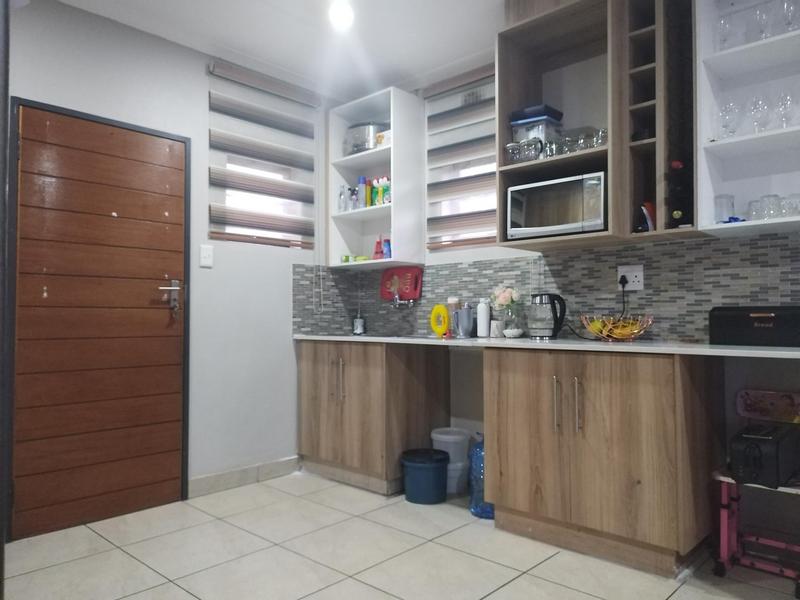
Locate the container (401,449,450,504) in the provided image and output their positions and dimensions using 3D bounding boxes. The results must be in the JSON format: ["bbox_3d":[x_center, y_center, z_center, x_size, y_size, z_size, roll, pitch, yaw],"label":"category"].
[{"bbox_3d":[0.149,0.999,3.405,0.275,0.250,0.275,0,-1,0],"label":"container"}]

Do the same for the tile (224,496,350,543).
[{"bbox_3d":[-0.575,1.128,3.098,0.500,0.010,0.500,-1,-1,43],"label":"tile"}]

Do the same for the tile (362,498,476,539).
[{"bbox_3d":[0.132,1.124,3.122,0.500,0.010,0.500,-1,-1,43],"label":"tile"}]

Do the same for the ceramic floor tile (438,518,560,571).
[{"bbox_3d":[0.497,1.115,2.781,0.500,0.010,0.500,-1,-1,43],"label":"ceramic floor tile"}]

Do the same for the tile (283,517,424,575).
[{"bbox_3d":[-0.210,1.120,2.757,0.500,0.010,0.500,-1,-1,43],"label":"tile"}]

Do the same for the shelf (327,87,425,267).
[{"bbox_3d":[-0.158,-0.788,4.124,0.613,1.107,0.312,-1,-1,43],"label":"shelf"}]

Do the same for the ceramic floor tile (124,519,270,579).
[{"bbox_3d":[-0.916,1.125,2.733,0.500,0.010,0.500,-1,-1,43],"label":"ceramic floor tile"}]

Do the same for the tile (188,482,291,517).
[{"bbox_3d":[-0.912,1.136,3.414,0.425,0.010,0.500,-1,-1,43],"label":"tile"}]

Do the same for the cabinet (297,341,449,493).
[{"bbox_3d":[-0.172,0.697,3.928,0.820,0.875,0.605,-1,-1,43],"label":"cabinet"}]

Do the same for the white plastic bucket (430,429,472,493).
[{"bbox_3d":[0.301,0.956,3.565,0.237,0.338,0.237,0,-1,0],"label":"white plastic bucket"}]

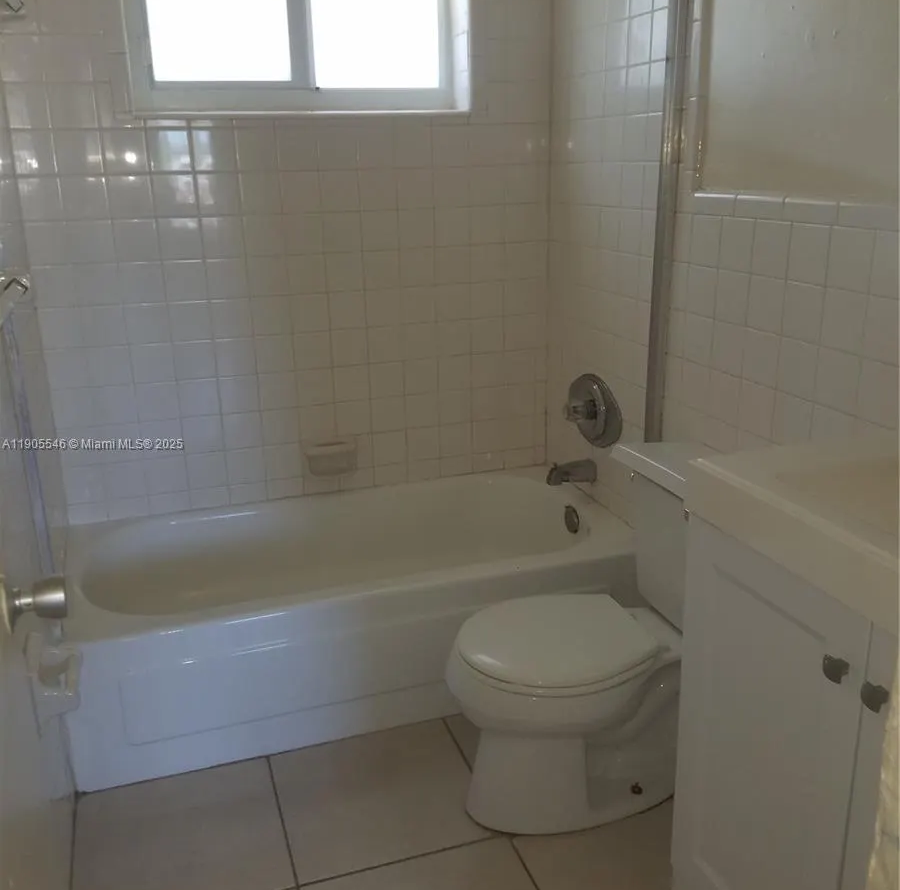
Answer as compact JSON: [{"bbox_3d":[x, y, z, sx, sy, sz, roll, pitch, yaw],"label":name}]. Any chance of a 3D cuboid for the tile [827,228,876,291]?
[{"bbox_3d":[0.710,-0.328,1.589,0.008,0.108,0.107,-7,19,-18],"label":"tile"}]

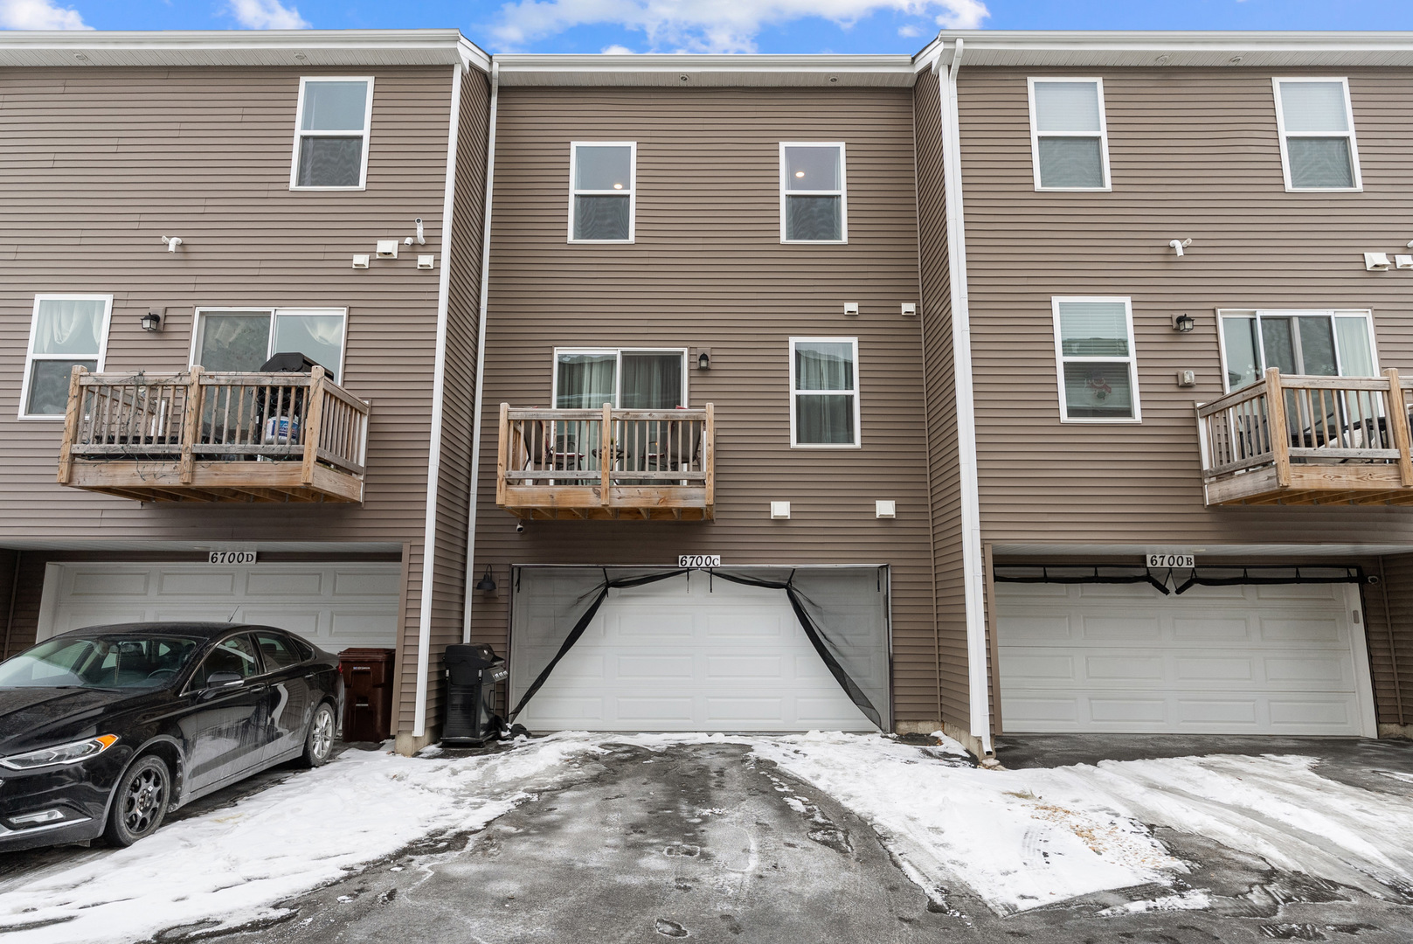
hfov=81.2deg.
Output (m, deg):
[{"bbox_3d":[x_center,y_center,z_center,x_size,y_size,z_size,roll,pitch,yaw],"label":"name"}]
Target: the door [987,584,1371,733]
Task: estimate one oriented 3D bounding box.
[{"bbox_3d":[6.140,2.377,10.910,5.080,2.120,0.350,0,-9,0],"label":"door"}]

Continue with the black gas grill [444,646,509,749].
[{"bbox_3d":[-2.823,2.723,10.210,0.610,1.160,0.900,0,-9,0],"label":"black gas grill"}]

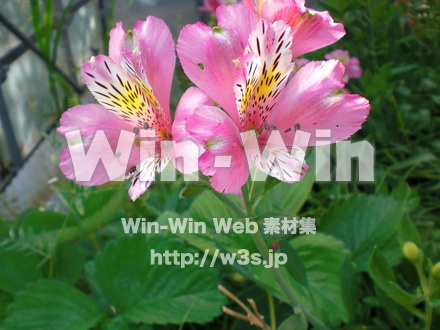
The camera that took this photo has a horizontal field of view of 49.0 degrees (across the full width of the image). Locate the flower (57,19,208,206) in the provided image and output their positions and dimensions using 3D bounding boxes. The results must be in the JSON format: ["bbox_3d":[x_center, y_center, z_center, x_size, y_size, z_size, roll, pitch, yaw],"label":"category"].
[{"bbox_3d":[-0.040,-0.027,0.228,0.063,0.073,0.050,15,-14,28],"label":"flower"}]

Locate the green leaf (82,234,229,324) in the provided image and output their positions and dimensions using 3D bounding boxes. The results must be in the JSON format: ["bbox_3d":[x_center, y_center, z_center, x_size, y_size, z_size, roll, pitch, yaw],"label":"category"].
[{"bbox_3d":[-0.042,0.075,0.310,0.085,0.024,0.068,-20,43,-23],"label":"green leaf"}]

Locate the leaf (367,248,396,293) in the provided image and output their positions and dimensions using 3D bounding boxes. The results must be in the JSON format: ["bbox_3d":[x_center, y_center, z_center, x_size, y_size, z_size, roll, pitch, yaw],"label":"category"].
[{"bbox_3d":[0.108,0.069,0.320,0.014,0.033,0.009,-24,15,5],"label":"leaf"}]

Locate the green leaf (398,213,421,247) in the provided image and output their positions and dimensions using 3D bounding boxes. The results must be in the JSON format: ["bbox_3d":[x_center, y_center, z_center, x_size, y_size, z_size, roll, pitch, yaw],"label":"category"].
[{"bbox_3d":[0.133,0.045,0.340,0.015,0.026,0.008,-14,15,3],"label":"green leaf"}]

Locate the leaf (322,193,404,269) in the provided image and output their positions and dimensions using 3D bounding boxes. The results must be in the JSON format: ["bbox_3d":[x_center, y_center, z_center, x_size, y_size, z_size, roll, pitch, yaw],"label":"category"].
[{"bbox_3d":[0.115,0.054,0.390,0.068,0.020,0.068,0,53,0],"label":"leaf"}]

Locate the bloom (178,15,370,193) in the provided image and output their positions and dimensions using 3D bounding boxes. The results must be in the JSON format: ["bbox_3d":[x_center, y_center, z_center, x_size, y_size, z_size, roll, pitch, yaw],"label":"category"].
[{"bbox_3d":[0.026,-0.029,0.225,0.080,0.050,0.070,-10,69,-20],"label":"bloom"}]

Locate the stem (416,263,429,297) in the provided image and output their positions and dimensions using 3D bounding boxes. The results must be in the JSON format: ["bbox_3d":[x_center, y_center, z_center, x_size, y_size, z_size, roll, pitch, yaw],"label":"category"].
[{"bbox_3d":[0.130,0.074,0.310,0.004,0.021,0.004,-16,12,0],"label":"stem"}]

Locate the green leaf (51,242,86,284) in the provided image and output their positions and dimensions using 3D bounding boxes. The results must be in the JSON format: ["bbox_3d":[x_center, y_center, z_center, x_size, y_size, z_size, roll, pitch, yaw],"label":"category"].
[{"bbox_3d":[-0.110,0.071,0.350,0.025,0.034,0.010,-6,21,2],"label":"green leaf"}]

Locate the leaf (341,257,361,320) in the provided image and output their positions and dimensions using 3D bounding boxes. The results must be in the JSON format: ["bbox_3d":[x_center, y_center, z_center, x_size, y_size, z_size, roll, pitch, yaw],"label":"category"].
[{"bbox_3d":[0.084,0.080,0.310,0.013,0.043,0.009,2,18,5],"label":"leaf"}]

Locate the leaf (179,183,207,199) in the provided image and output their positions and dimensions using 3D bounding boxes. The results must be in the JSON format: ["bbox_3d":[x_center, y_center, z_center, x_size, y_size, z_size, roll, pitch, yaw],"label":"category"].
[{"bbox_3d":[-0.014,0.013,0.250,0.016,0.008,0.008,-13,32,-22],"label":"leaf"}]

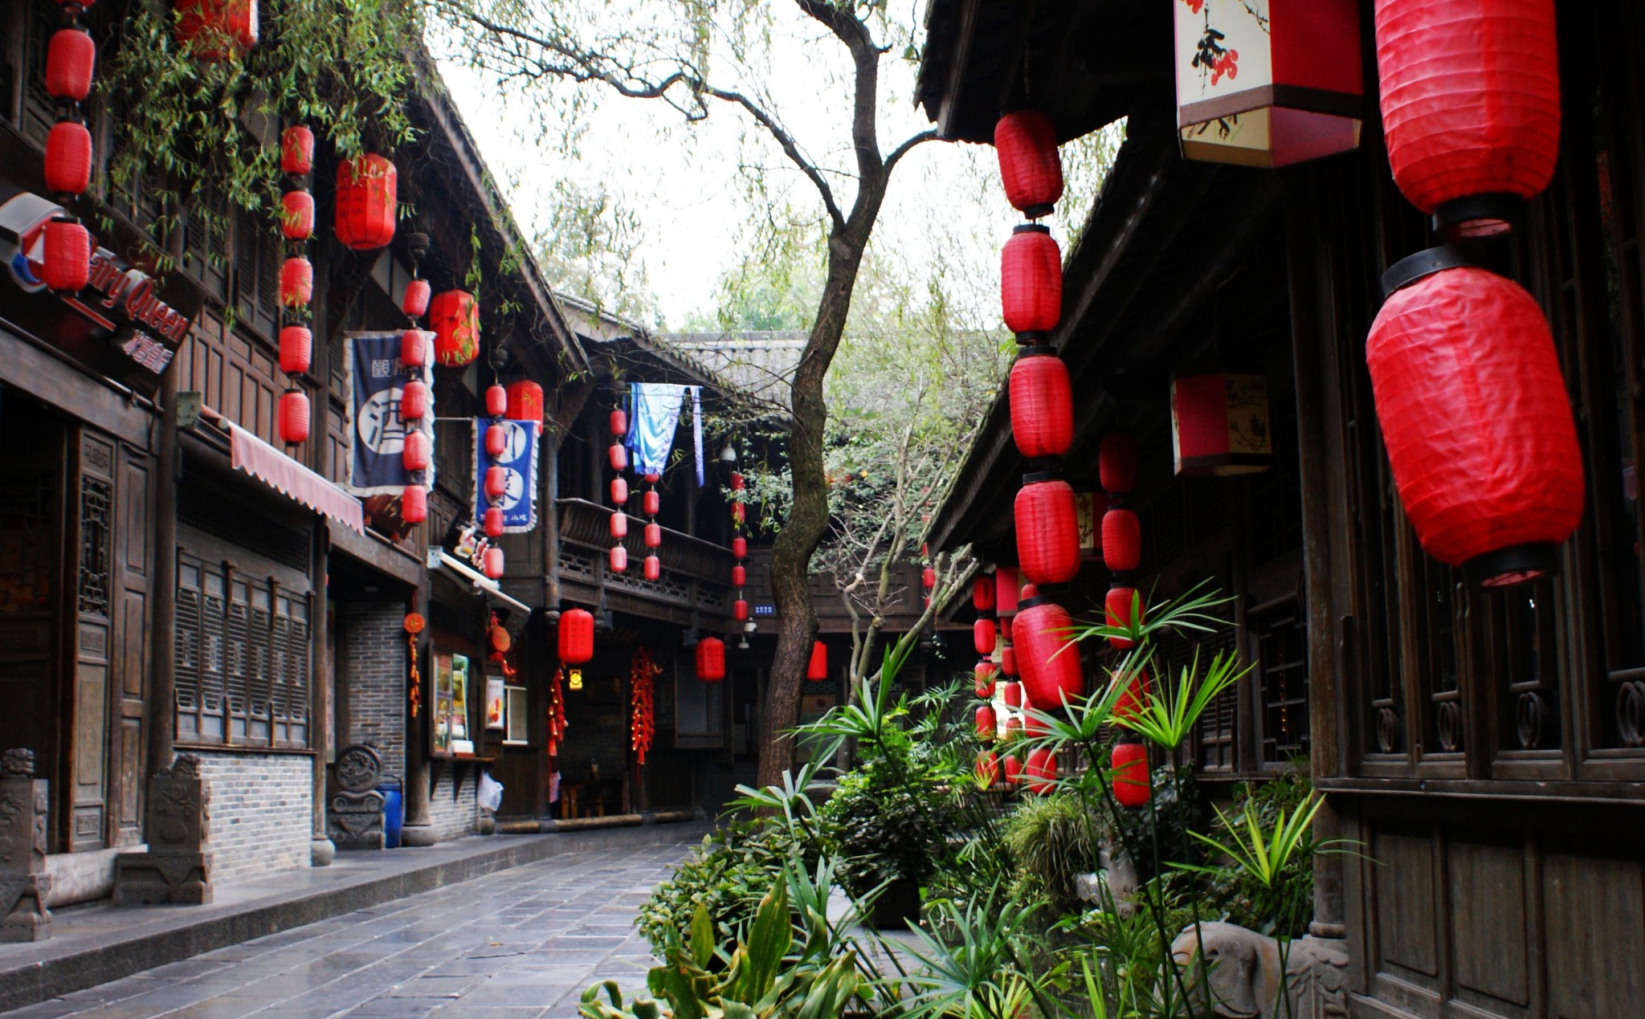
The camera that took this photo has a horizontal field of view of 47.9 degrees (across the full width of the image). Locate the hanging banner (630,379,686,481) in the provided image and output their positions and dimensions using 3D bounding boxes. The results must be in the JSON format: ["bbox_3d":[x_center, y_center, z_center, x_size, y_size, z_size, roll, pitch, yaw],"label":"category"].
[{"bbox_3d":[-2.214,-1.081,25.000,0.750,1.300,0.130,0,-8,-6],"label":"hanging banner"}]

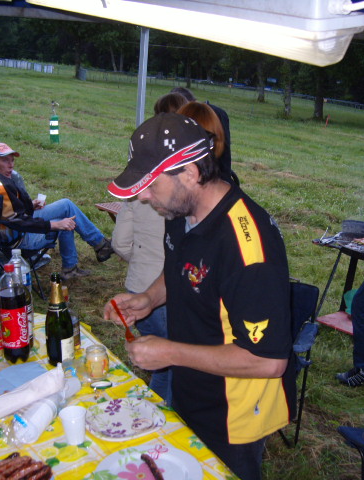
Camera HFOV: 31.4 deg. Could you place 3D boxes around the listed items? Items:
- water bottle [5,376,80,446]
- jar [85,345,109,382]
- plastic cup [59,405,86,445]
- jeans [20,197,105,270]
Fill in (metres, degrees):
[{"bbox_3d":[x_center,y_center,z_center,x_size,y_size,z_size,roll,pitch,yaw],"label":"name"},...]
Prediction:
[{"bbox_3d":[-0.362,0.459,1.784,0.078,0.078,0.264,9,19,22],"label":"water bottle"},{"bbox_3d":[-0.259,0.372,1.976,0.072,0.103,0.072,-1,12,0],"label":"jar"},{"bbox_3d":[-0.268,0.460,1.603,0.069,0.086,0.069,-1,12,0],"label":"plastic cup"},{"bbox_3d":[-0.899,-0.055,4.750,0.680,0.520,0.400,-11,21,-34],"label":"jeans"}]

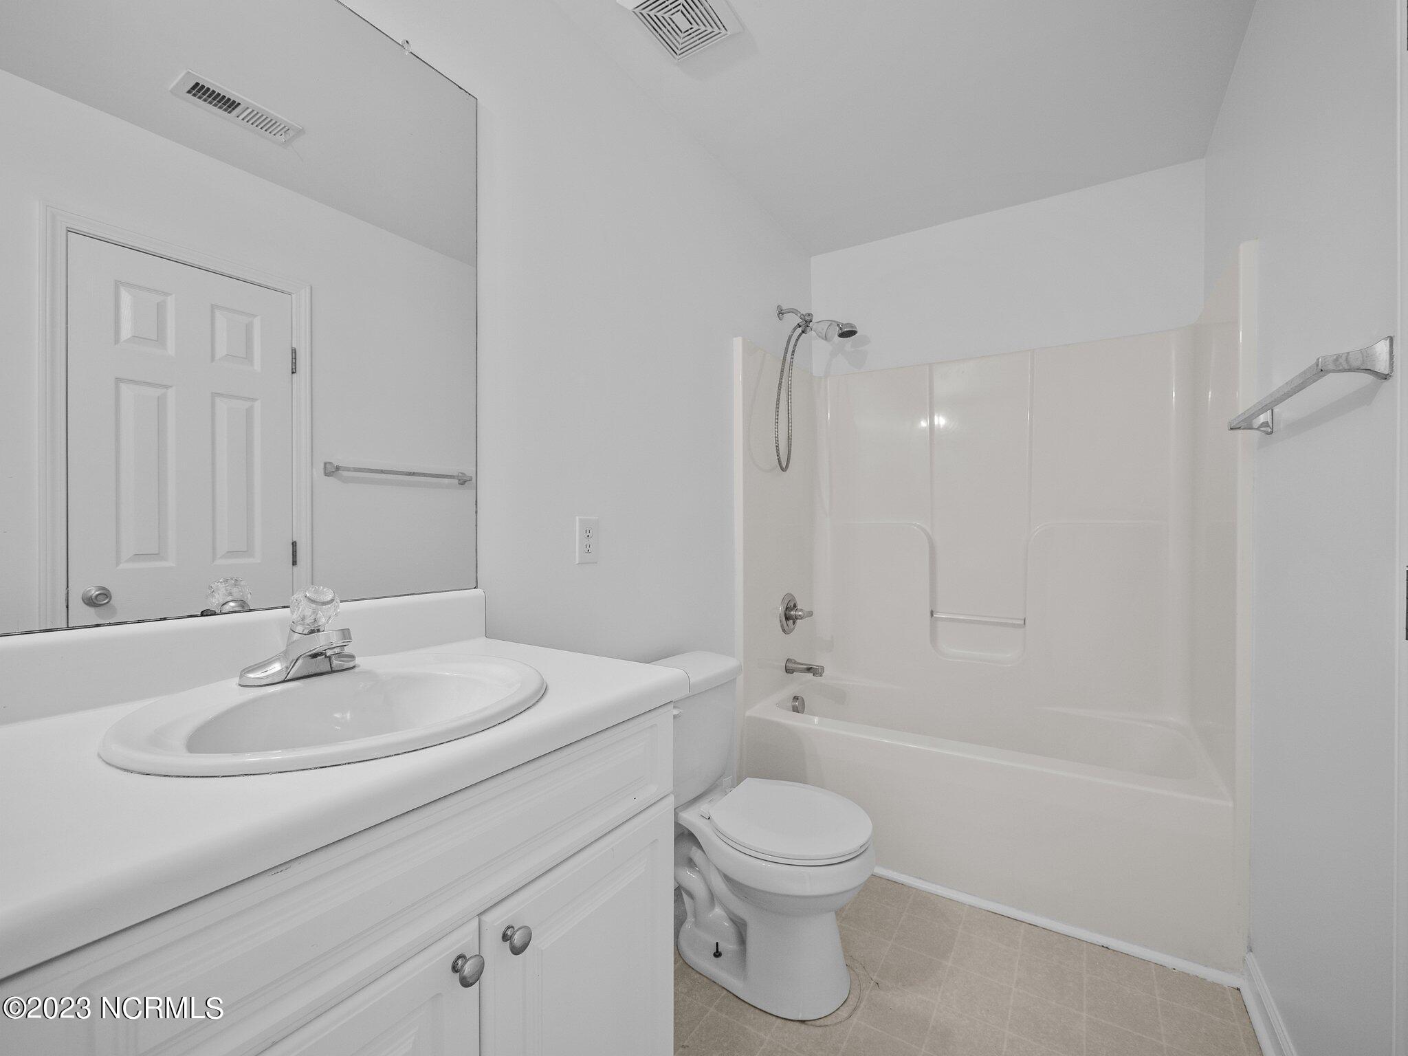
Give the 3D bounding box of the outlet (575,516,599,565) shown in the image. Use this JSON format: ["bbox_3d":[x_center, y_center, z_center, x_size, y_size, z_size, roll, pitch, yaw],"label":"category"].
[{"bbox_3d":[-0.314,0.035,1.550,0.008,0.123,0.077,0,0,33],"label":"outlet"}]

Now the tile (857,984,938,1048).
[{"bbox_3d":[0.464,1.163,1.363,0.151,0.008,0.154,0,0,33],"label":"tile"}]

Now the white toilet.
[{"bbox_3d":[0.117,0.797,1.564,0.690,0.727,0.460,0,0,33],"label":"white toilet"}]

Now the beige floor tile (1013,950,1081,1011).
[{"bbox_3d":[0.885,1.163,1.459,0.151,0.008,0.154,0,0,33],"label":"beige floor tile"}]

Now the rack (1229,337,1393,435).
[{"bbox_3d":[1.114,-0.245,1.083,0.078,0.057,0.630,0,0,33],"label":"rack"}]

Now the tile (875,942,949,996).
[{"bbox_3d":[0.549,1.163,1.493,0.151,0.008,0.154,0,0,33],"label":"tile"}]

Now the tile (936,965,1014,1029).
[{"bbox_3d":[0.674,1.163,1.411,0.151,0.008,0.154,0,0,33],"label":"tile"}]

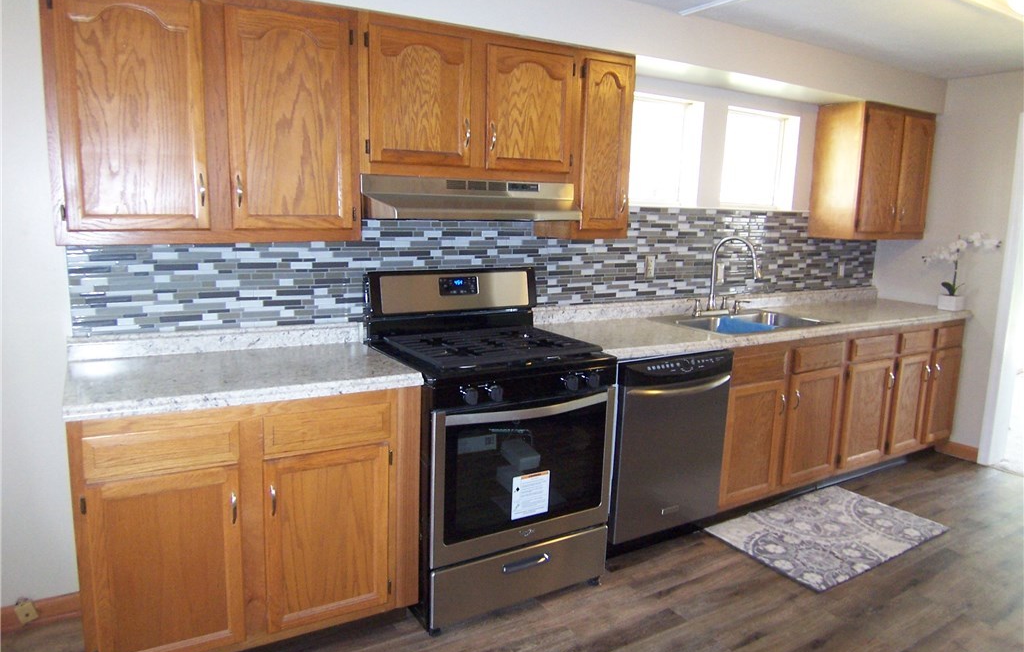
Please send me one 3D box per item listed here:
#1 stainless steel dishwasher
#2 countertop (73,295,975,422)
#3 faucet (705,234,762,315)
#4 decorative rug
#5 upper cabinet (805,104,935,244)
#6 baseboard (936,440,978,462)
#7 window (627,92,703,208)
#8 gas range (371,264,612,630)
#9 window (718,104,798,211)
[{"bbox_3d":[0.561,0.489,3.249,0.635,0.852,0.625,-4,11,-30],"label":"stainless steel dishwasher"},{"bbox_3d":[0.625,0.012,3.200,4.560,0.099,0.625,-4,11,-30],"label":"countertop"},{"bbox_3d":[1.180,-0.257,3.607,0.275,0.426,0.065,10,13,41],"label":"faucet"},{"bbox_3d":[1.488,0.955,3.199,1.025,0.010,0.590,-4,11,-30],"label":"decorative rug"},{"bbox_3d":[2.213,-0.918,4.151,0.725,0.765,0.320,-4,11,-30],"label":"upper cabinet"},{"bbox_3d":[2.741,0.771,4.191,0.015,0.096,0.250,-4,11,-30],"label":"baseboard"},{"bbox_3d":[0.713,-0.893,3.525,0.615,0.550,0.120,-4,11,-30],"label":"window"},{"bbox_3d":[-0.111,0.396,2.745,0.763,1.195,0.715,-4,11,-30],"label":"gas range"},{"bbox_3d":[1.392,-0.944,3.918,0.608,0.548,0.120,-4,11,-30],"label":"window"}]

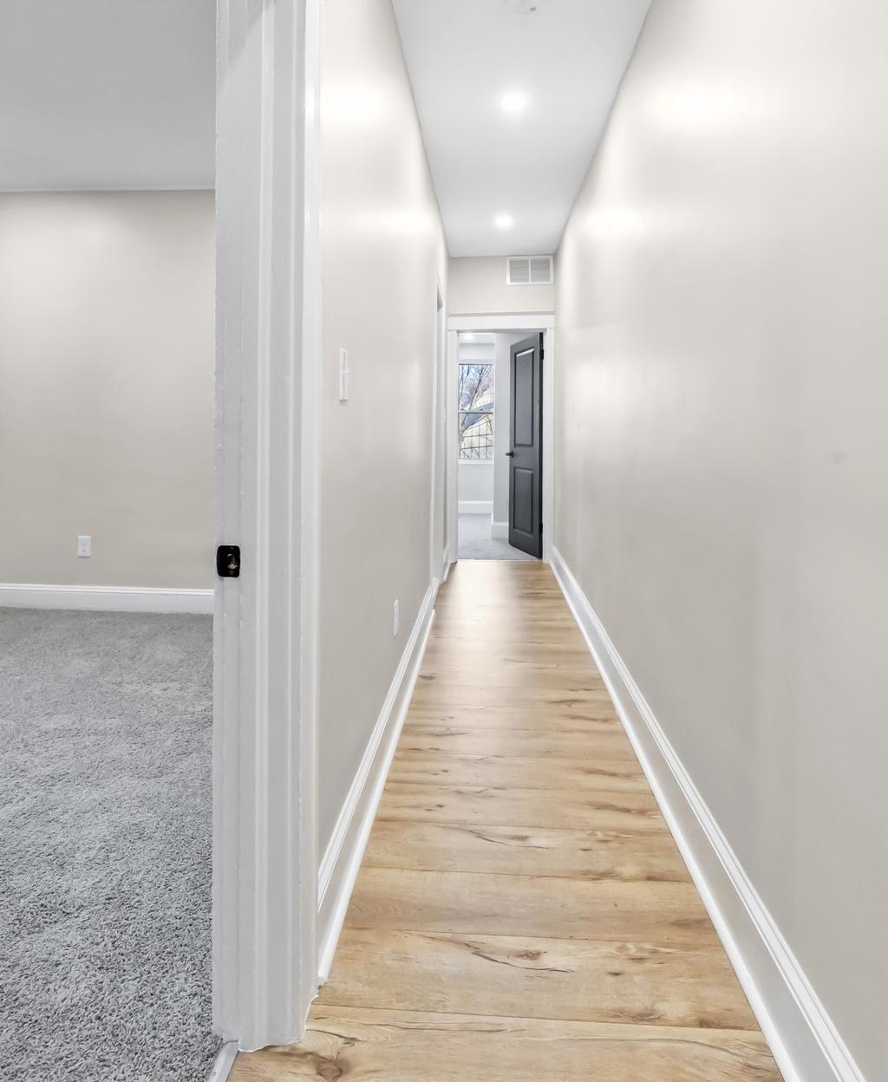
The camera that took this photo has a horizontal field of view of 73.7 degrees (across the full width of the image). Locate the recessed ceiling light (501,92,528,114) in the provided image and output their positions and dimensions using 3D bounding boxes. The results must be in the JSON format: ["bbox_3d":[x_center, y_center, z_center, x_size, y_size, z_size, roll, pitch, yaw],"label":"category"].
[{"bbox_3d":[0.341,-2.107,2.850,0.130,0.030,0.130,0,5,4],"label":"recessed ceiling light"}]

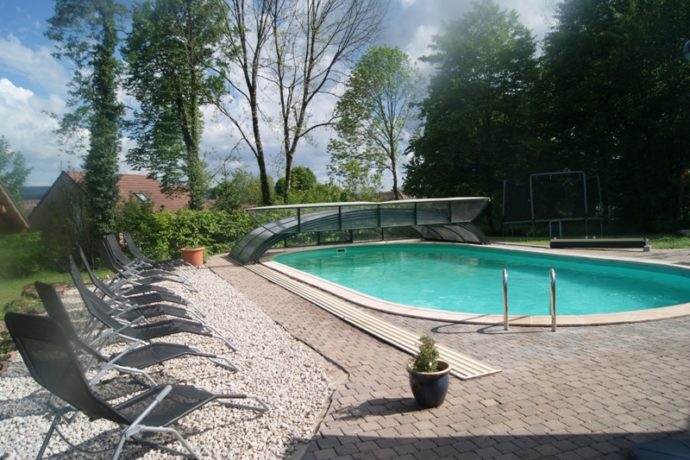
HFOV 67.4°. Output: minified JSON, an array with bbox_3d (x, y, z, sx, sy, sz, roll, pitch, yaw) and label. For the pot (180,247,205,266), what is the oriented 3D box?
[{"bbox_3d":[-3.849,0.654,13.228,0.600,0.490,0.600,-2,4,0],"label":"pot"}]

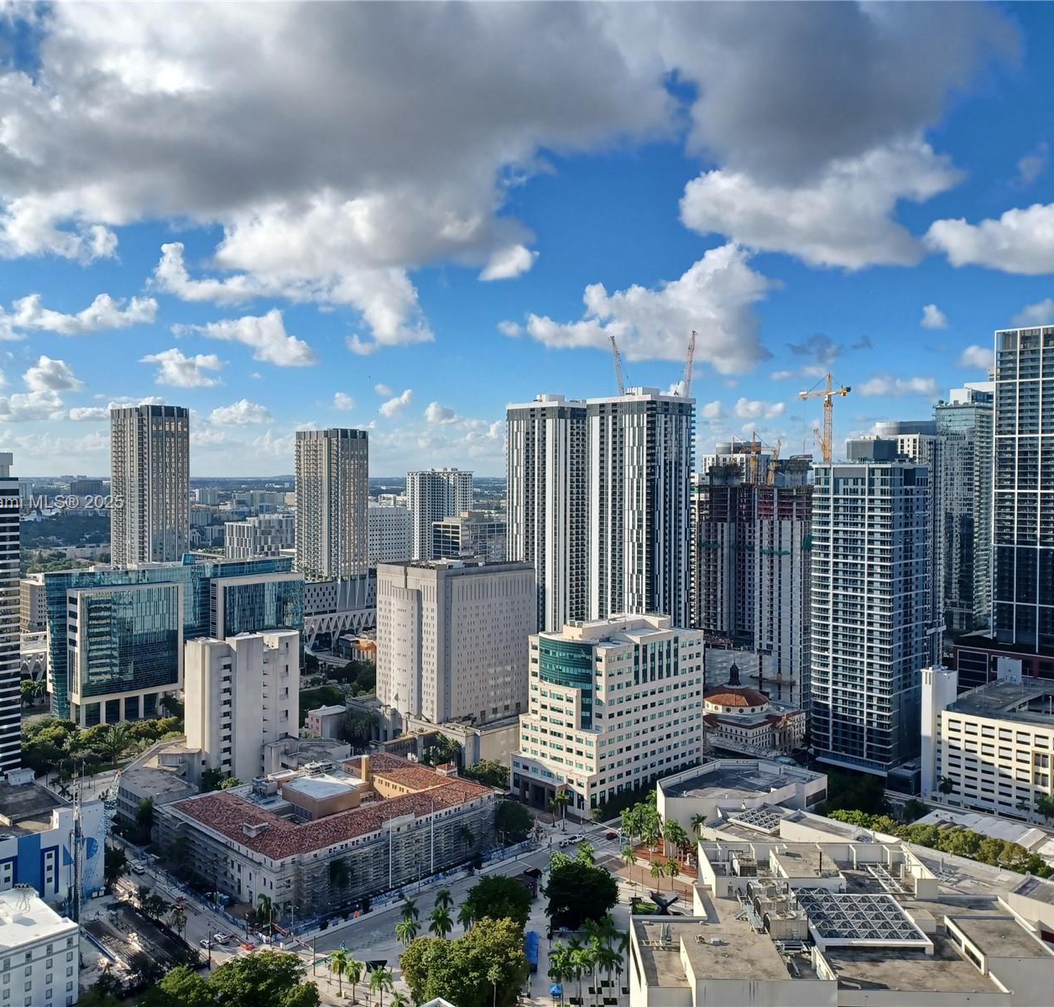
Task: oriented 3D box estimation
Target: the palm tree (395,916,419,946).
[{"bbox_3d":[-28.740,104.990,232.050,5.600,11.600,5.600,0,2,0],"label":"palm tree"}]

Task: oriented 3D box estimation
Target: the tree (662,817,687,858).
[{"bbox_3d":[44.530,101.479,296.187,6.800,11.200,6.800,0,2,0],"label":"tree"}]

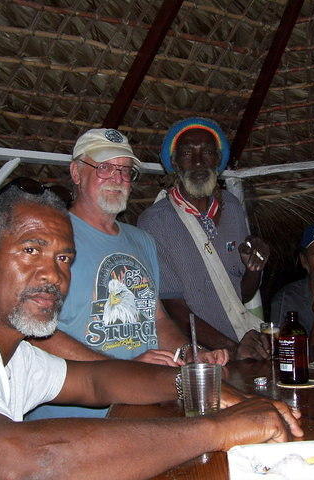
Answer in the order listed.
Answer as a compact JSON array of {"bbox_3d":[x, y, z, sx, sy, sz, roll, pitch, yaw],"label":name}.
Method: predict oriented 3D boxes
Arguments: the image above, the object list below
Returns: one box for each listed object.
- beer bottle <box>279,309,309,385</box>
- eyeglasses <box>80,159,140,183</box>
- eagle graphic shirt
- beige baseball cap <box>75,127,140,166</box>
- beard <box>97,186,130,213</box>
[{"bbox_3d":[0.304,0.237,1.475,0.067,0.156,0.067,0,-1,0],"label":"beer bottle"},{"bbox_3d":[-0.143,-0.200,1.925,0.140,0.050,0.140,0,9,-32],"label":"eyeglasses"},{"bbox_3d":[-0.185,0.190,2.000,0.480,0.600,0.300,1,-1,-37],"label":"eagle graphic shirt"},{"bbox_3d":[-0.150,-0.268,1.938,0.168,0.120,0.250,0,-1,-32],"label":"beige baseball cap"},{"bbox_3d":[-0.122,-0.112,1.885,0.090,0.085,0.070,0,-1,-32],"label":"beard"}]

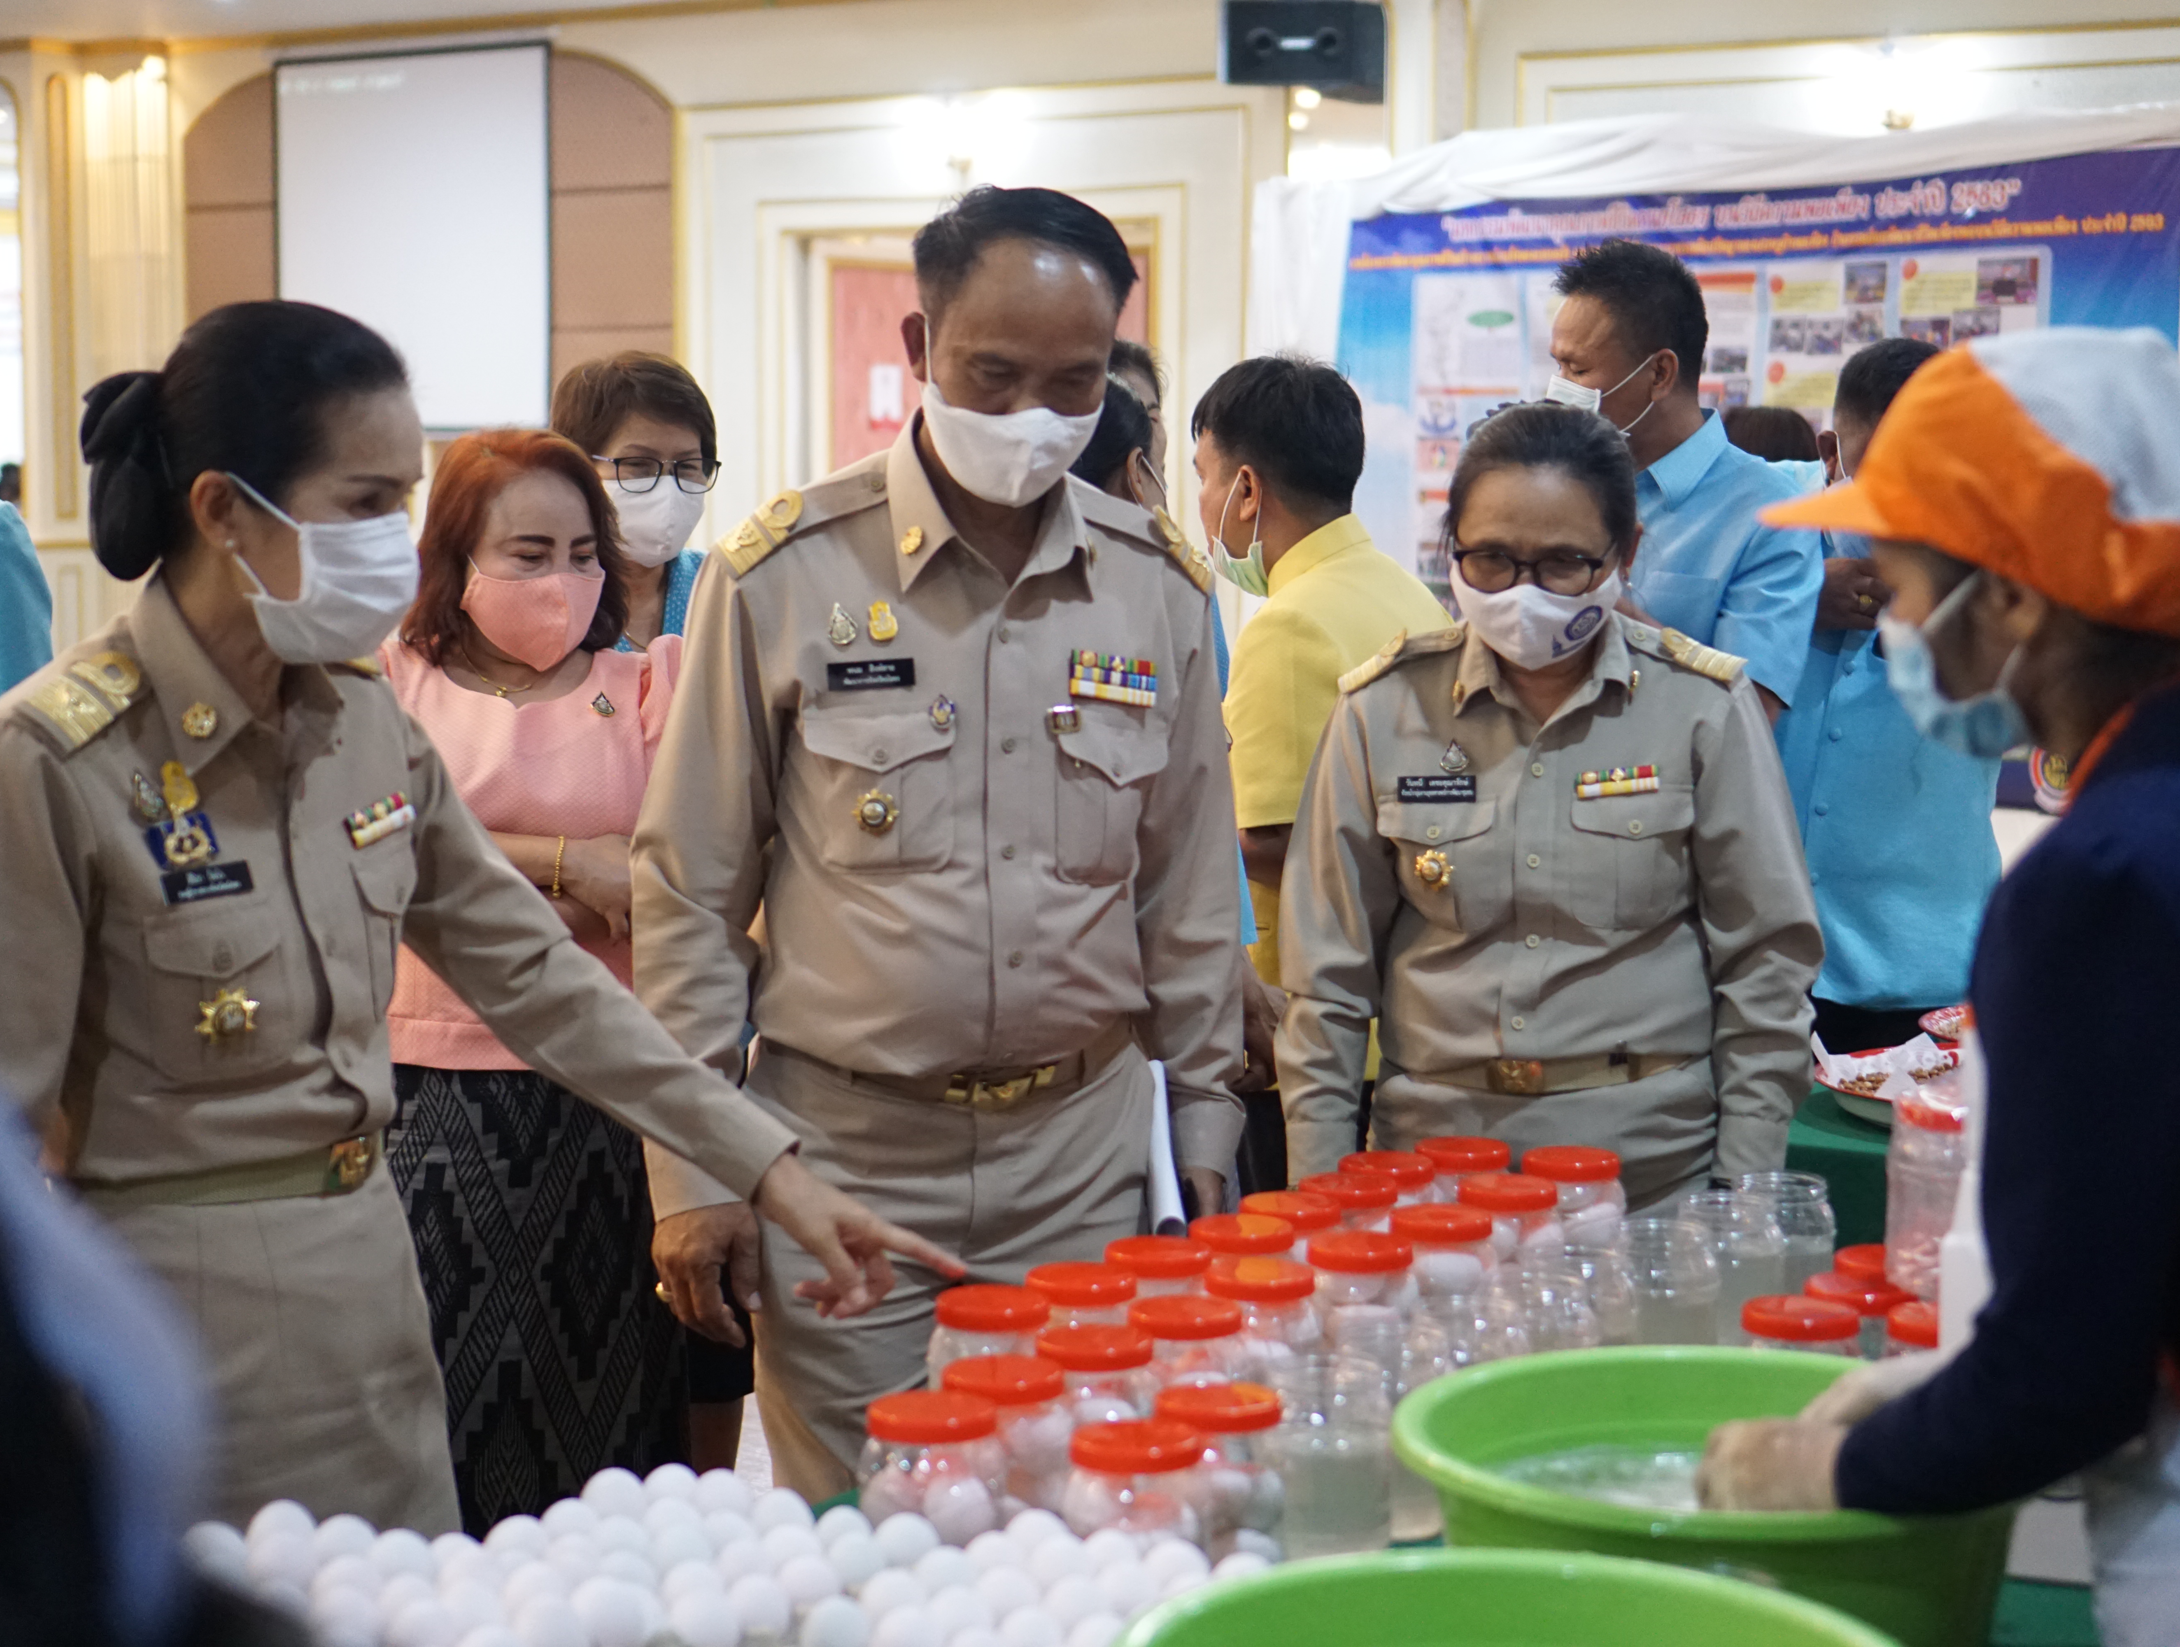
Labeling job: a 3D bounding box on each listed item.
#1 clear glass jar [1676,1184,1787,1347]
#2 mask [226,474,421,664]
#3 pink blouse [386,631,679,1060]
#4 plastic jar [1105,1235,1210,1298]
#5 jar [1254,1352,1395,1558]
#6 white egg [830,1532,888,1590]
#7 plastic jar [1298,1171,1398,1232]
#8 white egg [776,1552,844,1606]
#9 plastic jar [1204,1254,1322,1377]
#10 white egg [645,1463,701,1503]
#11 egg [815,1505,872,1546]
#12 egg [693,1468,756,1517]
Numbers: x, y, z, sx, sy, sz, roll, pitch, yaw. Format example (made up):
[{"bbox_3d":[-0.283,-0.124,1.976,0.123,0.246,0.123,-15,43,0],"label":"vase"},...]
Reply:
[{"bbox_3d":[0.565,0.399,3.148,0.100,0.132,0.100,0,6,0],"label":"clear glass jar"},{"bbox_3d":[-0.567,-0.185,2.650,0.115,0.110,0.135,18,12,19],"label":"mask"},{"bbox_3d":[-0.584,0.030,3.680,0.420,0.470,0.280,-1,7,-11],"label":"pink blouse"},{"bbox_3d":[0.057,0.426,2.970,0.098,0.145,0.098,0,6,0],"label":"plastic jar"},{"bbox_3d":[0.169,0.459,2.591,0.100,0.132,0.100,0,6,0],"label":"jar"},{"bbox_3d":[-0.155,0.498,2.364,0.043,0.056,0.043,0,7,0],"label":"white egg"},{"bbox_3d":[0.233,0.390,3.215,0.100,0.135,0.100,0,6,0],"label":"plastic jar"},{"bbox_3d":[-0.188,0.512,2.390,0.044,0.055,0.044,1,7,0],"label":"white egg"},{"bbox_3d":[0.142,0.447,2.998,0.102,0.145,0.102,1,7,0],"label":"plastic jar"},{"bbox_3d":[-0.293,0.479,2.514,0.043,0.056,0.043,0,7,0],"label":"white egg"},{"bbox_3d":[-0.167,0.491,2.421,0.043,0.056,0.043,0,7,0],"label":"egg"},{"bbox_3d":[-0.260,0.485,2.534,0.043,0.056,0.043,0,6,0],"label":"egg"}]

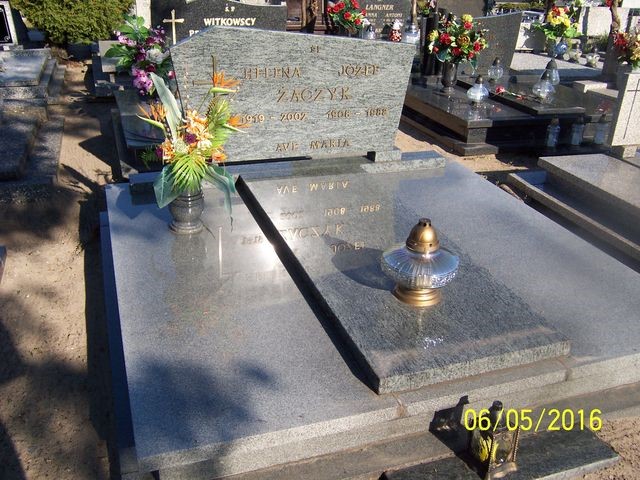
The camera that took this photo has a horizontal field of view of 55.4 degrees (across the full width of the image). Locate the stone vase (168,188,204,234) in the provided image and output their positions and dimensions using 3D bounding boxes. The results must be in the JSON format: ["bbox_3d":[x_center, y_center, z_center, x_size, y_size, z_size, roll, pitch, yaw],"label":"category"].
[{"bbox_3d":[-0.586,-0.144,2.663,0.152,0.200,0.152,-7,28,-18],"label":"stone vase"}]

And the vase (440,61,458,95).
[{"bbox_3d":[1.225,-1.523,5.656,0.170,0.300,0.170,-7,28,-18],"label":"vase"}]

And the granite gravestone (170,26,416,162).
[{"bbox_3d":[-0.120,-0.739,3.161,1.276,0.710,0.090,-7,28,-18],"label":"granite gravestone"}]

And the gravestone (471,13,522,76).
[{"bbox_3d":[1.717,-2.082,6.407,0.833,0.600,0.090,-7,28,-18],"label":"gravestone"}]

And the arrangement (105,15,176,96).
[{"bbox_3d":[-1.349,-1.358,4.530,0.500,0.560,0.400,-7,28,-18],"label":"arrangement"}]

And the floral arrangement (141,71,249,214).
[{"bbox_3d":[-0.541,-0.412,2.544,0.440,0.570,0.340,-7,28,-18],"label":"floral arrangement"}]

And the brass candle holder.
[{"bbox_3d":[0.351,0.067,2.107,0.262,0.287,0.262,2,26,-1],"label":"brass candle holder"}]

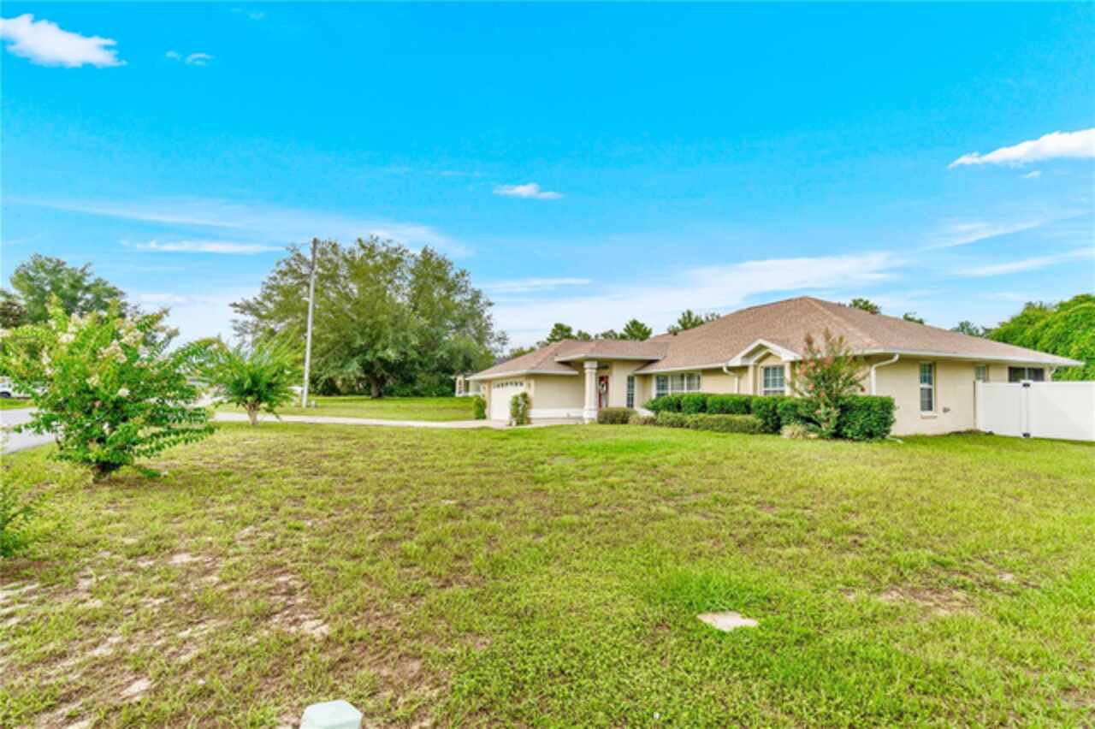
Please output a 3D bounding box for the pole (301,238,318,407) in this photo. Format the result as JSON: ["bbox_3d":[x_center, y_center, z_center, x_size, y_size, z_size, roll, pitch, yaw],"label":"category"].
[{"bbox_3d":[-15.805,-2.801,30.337,0.400,11.253,0.400,1,-3,0],"label":"pole"}]

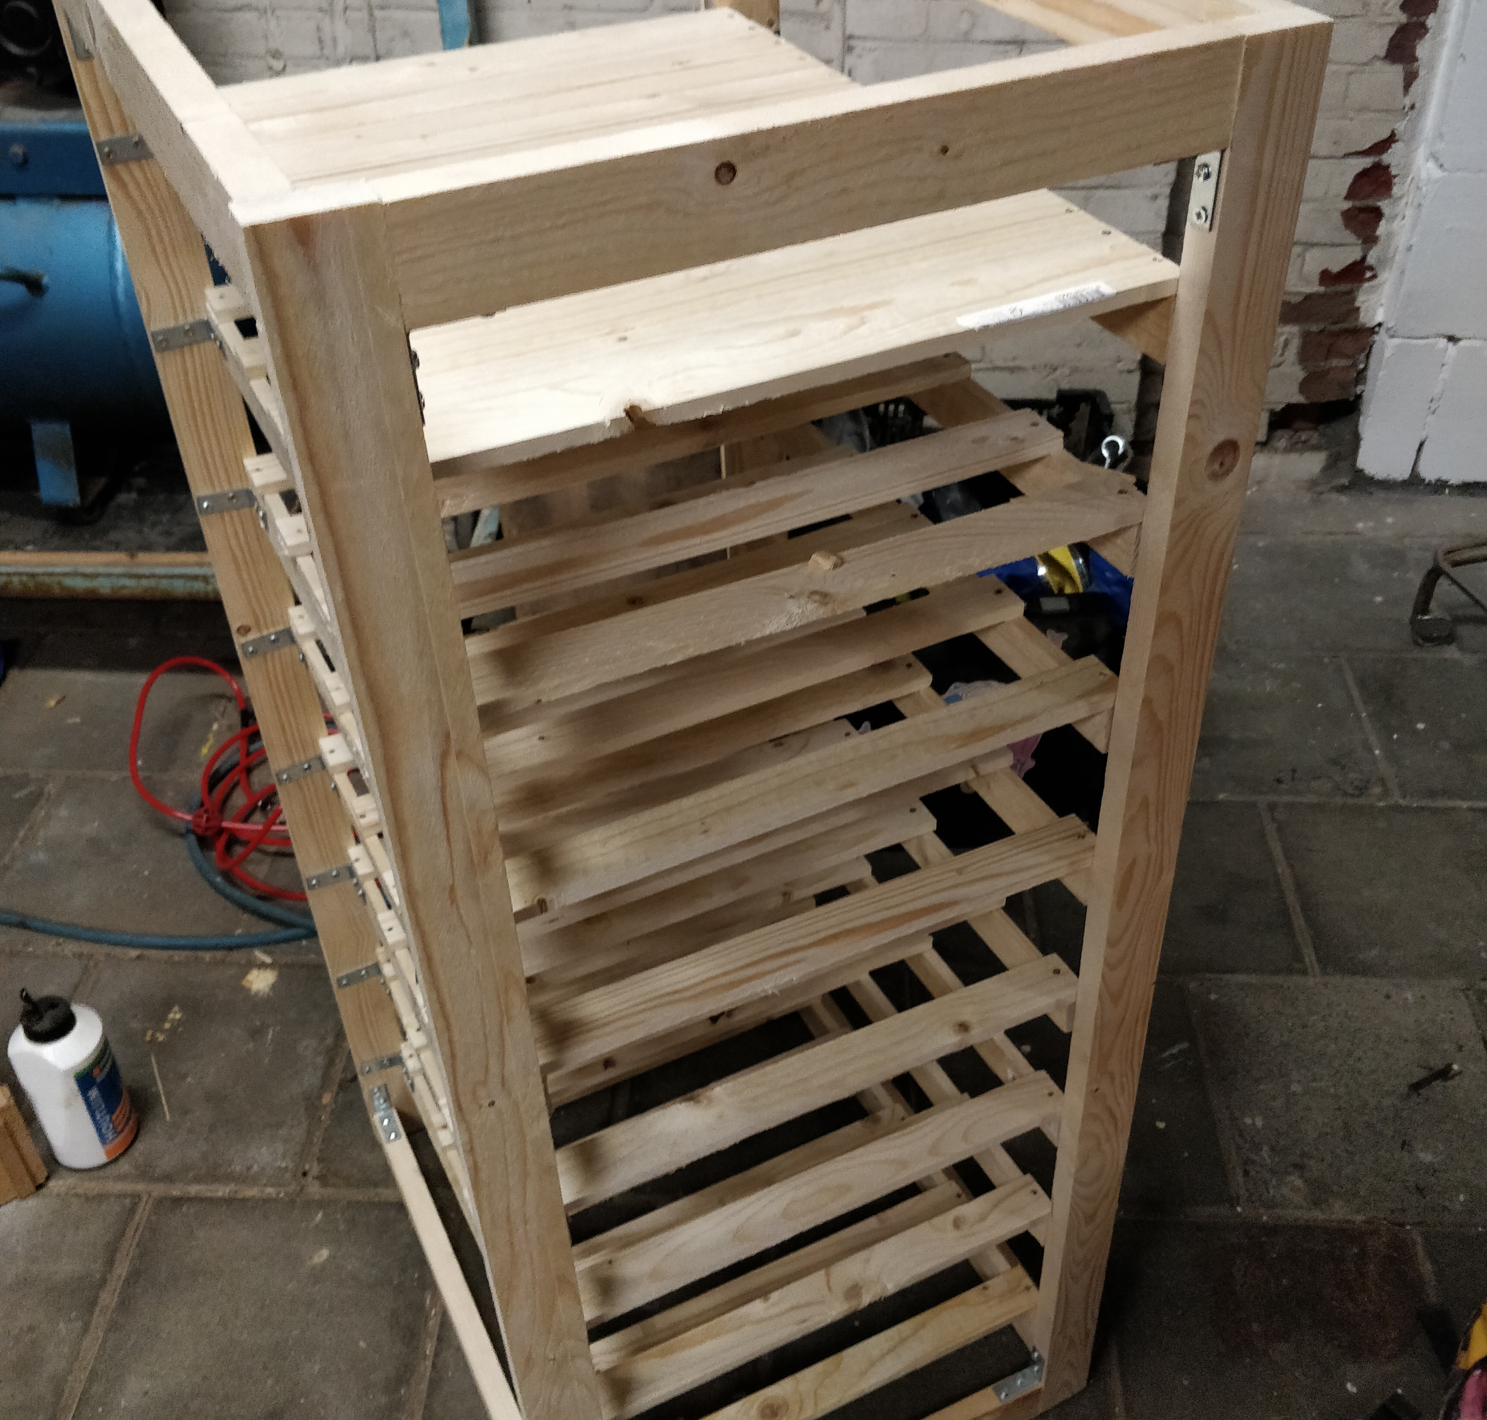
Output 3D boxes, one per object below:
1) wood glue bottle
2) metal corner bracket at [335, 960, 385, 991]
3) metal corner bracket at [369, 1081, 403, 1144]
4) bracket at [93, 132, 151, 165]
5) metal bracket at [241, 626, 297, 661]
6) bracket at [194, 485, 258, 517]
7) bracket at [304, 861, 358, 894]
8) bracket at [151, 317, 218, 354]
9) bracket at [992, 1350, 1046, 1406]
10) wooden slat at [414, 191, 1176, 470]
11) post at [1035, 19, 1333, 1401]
[{"bbox_3d":[-0.720,0.393,1.470,0.078,0.205,0.083,-5,37,-4],"label":"wood glue bottle"},{"bbox_3d":[-0.379,0.280,1.378,0.041,0.016,0.038,-19,40,-21],"label":"metal corner bracket"},{"bbox_3d":[-0.365,0.412,1.402,0.015,0.041,0.040,-18,41,-16],"label":"metal corner bracket"},{"bbox_3d":[-0.412,-0.375,0.932,0.041,0.016,0.038,-19,40,-21],"label":"bracket"},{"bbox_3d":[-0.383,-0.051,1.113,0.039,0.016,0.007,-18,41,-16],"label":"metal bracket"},{"bbox_3d":[-0.402,-0.154,1.082,0.041,0.016,0.038,-19,40,-21],"label":"bracket"},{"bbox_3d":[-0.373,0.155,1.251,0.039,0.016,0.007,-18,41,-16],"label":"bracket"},{"bbox_3d":[-0.406,-0.267,1.006,0.041,0.016,0.038,-19,40,-21],"label":"bracket"},{"bbox_3d":[0.255,0.616,1.275,0.041,0.036,0.017,-19,40,-21],"label":"bracket"},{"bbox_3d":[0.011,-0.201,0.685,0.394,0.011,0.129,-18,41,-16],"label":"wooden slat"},{"bbox_3d":[0.273,0.162,0.979,0.054,1.175,0.025,-19,37,-22],"label":"post"}]

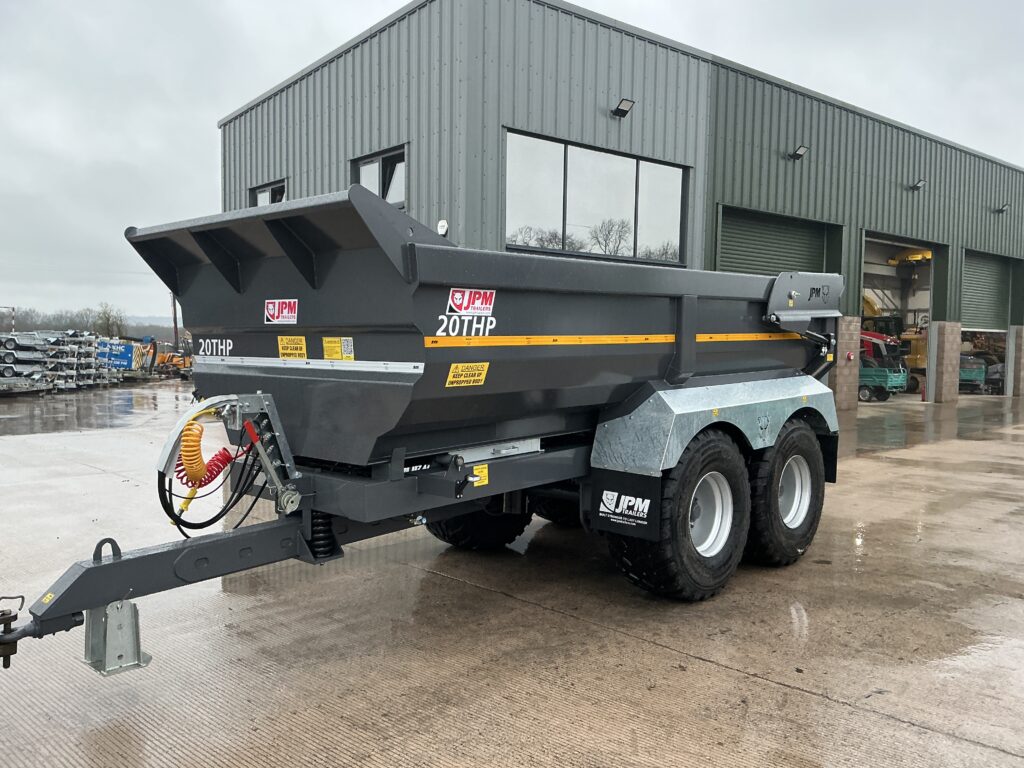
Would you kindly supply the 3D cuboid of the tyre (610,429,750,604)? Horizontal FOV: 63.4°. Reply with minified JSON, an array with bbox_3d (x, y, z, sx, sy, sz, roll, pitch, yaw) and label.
[{"bbox_3d":[1.232,0.914,5.993,0.530,1.220,1.220,3,4,44],"label":"tyre"}]

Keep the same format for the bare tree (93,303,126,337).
[{"bbox_3d":[-43.734,-6.302,90.000,3.800,5.200,3.600,-1,4,-26],"label":"bare tree"}]

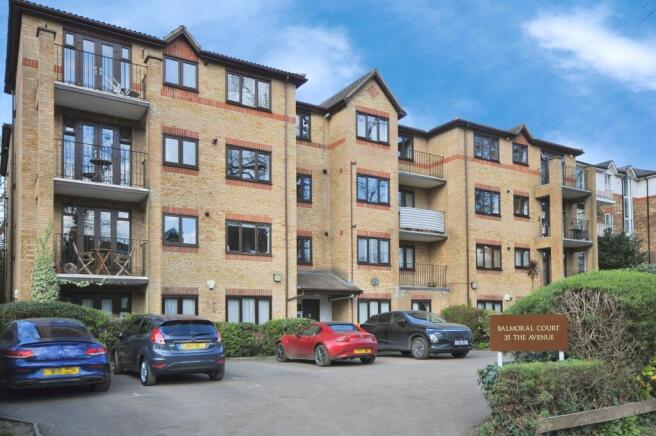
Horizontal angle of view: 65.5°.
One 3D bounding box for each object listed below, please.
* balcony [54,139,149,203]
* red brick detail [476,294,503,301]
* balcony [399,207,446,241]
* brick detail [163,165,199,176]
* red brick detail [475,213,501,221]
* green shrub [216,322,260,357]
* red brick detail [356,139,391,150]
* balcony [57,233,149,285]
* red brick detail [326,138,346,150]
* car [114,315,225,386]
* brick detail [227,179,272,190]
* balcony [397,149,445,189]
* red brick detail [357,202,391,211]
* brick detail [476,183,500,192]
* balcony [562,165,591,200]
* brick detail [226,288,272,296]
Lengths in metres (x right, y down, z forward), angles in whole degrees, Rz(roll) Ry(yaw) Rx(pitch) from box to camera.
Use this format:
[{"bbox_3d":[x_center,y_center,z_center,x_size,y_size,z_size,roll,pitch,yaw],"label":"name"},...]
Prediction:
[{"bbox_3d":[-6.730,-1.348,15.095,2.460,1.250,1.360,3,-6,-30],"label":"balcony"},{"bbox_3d":[7.700,3.804,24.300,1.800,0.230,0.100,3,-6,-30],"label":"red brick detail"},{"bbox_3d":[4.102,0.283,24.064,3.000,1.280,1.400,4,-8,-29],"label":"balcony"},{"bbox_3d":[-4.773,-1.501,16.527,1.155,0.210,0.100,6,-10,-32],"label":"brick detail"},{"bbox_3d":[7.865,-0.004,25.168,1.801,0.190,0.120,3,-6,-31],"label":"red brick detail"},{"bbox_3d":[-2.985,4.052,17.000,1.350,1.080,0.900,3,-6,-30],"label":"green shrub"},{"bbox_3d":[1.936,-3.147,22.035,1.750,0.220,0.100,4,-8,-29],"label":"red brick detail"},{"bbox_3d":[-6.730,1.279,15.095,2.460,1.250,1.360,3,-6,-30],"label":"balcony"},{"bbox_3d":[0.356,-3.173,22.034,0.100,0.230,1.478,6,-10,-32],"label":"red brick detail"},{"bbox_3d":[-4.090,3.160,12.750,1.760,1.480,3.970,6,-10,-35],"label":"car"},{"bbox_3d":[-2.750,-1.153,17.796,1.737,0.220,0.100,6,-10,-32],"label":"brick detail"},{"bbox_3d":[4.121,-2.319,24.164,3.000,1.260,1.400,4,-8,-29],"label":"balcony"},{"bbox_3d":[2.001,-0.496,22.511,1.821,0.180,0.120,3,-6,-31],"label":"red brick detail"},{"bbox_3d":[7.912,-1.477,25.340,1.837,0.225,0.120,3,-6,-31],"label":"brick detail"},{"bbox_3d":[13.127,-1.938,27.850,2.630,1.220,1.040,3,-6,-31],"label":"balcony"},{"bbox_3d":[-2.803,2.667,18.200,1.800,0.240,0.100,3,-6,-30],"label":"brick detail"}]

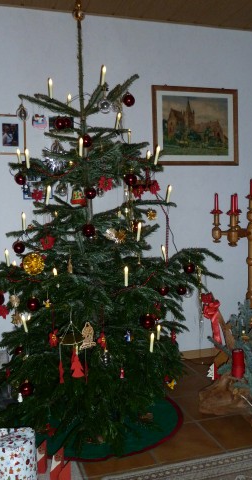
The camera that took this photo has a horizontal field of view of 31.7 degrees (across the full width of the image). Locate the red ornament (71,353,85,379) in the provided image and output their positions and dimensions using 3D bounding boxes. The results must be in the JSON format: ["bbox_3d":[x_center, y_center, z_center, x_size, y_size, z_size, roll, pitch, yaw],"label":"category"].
[{"bbox_3d":[-0.205,0.532,1.880,0.057,0.105,0.016,-2,4,-5],"label":"red ornament"}]

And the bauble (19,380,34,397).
[{"bbox_3d":[-0.468,0.709,2.100,0.060,0.066,0.060,-2,3,-15],"label":"bauble"}]

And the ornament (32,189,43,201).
[{"bbox_3d":[-0.489,-0.249,2.460,0.064,0.064,0.022,-2,3,-11],"label":"ornament"}]

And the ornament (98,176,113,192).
[{"bbox_3d":[-0.100,-0.274,2.160,0.073,0.075,0.028,-2,3,0],"label":"ornament"}]

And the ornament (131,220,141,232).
[{"bbox_3d":[0.056,-0.071,2.400,0.060,0.064,0.060,-2,3,1],"label":"ornament"}]

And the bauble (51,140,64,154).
[{"bbox_3d":[-0.356,-0.481,2.320,0.063,0.078,0.063,-2,4,-8],"label":"bauble"}]

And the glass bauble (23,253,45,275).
[{"bbox_3d":[-0.434,0.111,2.080,0.102,0.103,0.100,-2,3,-12],"label":"glass bauble"}]

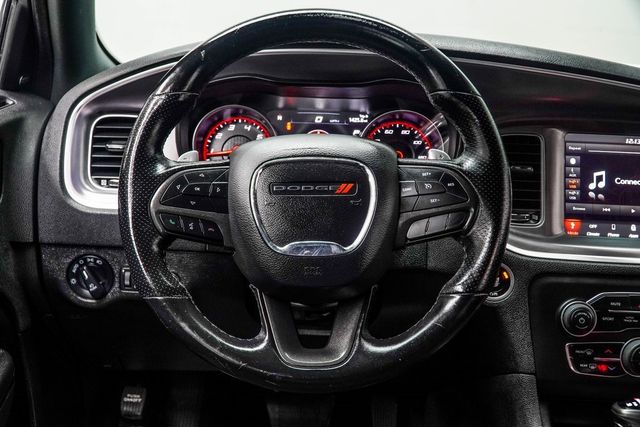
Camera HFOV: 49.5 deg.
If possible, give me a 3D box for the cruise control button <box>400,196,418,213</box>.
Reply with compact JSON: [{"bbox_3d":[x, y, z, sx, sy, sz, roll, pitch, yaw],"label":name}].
[{"bbox_3d":[0.089,-0.009,0.687,0.018,0.016,0.010,0,-11,0],"label":"cruise control button"}]

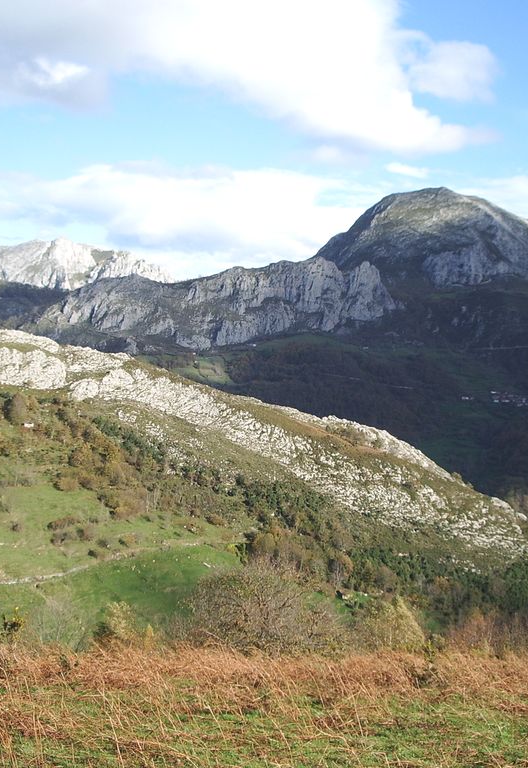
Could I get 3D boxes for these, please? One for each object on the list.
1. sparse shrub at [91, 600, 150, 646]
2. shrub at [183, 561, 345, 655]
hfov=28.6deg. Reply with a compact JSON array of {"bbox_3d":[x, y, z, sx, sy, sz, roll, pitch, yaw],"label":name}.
[{"bbox_3d":[-2.615,4.432,19.000,1.064,0.818,1.000,0,2,0],"label":"sparse shrub"},{"bbox_3d":[-0.010,4.594,21.000,3.286,1.748,2.800,0,2,0],"label":"shrub"}]

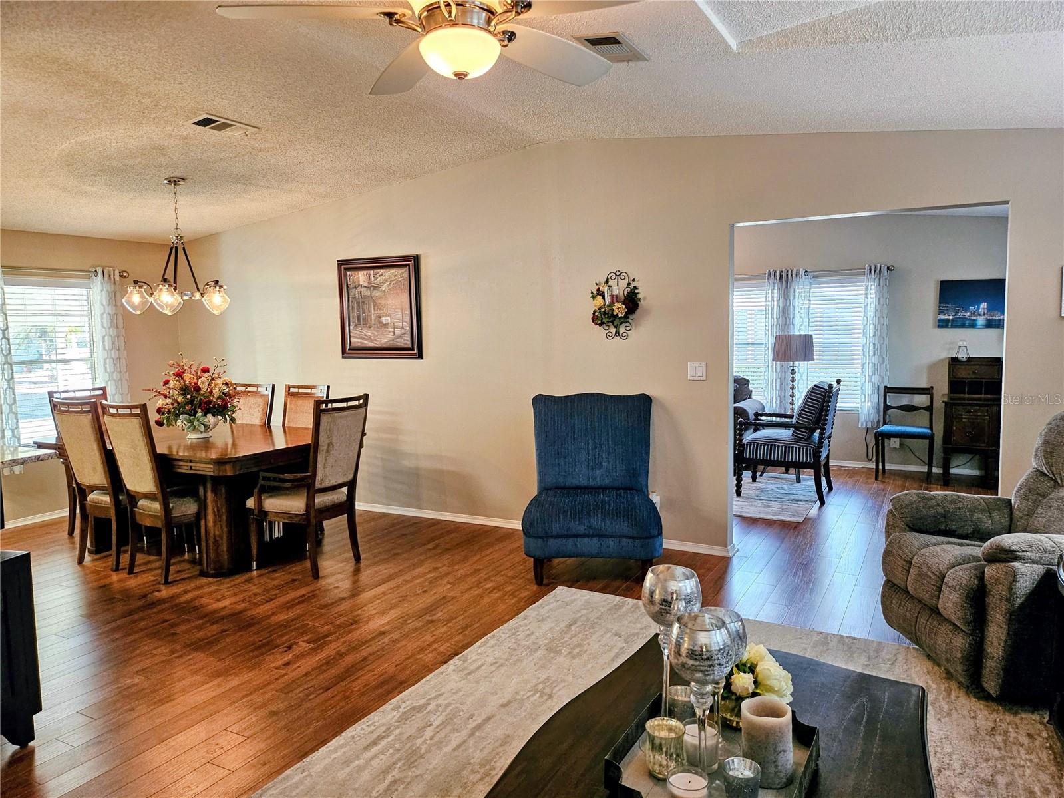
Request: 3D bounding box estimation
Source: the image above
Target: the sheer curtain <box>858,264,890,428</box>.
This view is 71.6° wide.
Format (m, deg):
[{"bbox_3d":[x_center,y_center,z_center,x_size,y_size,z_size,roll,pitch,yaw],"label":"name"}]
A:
[{"bbox_3d":[3.376,-0.509,7.264,0.260,1.610,0.110,2,6,29],"label":"sheer curtain"}]

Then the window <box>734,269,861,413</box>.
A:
[{"bbox_3d":[2.731,-0.570,7.746,1.430,1.390,0.100,2,6,29],"label":"window"}]

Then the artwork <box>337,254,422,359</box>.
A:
[{"bbox_3d":[-1.174,-0.697,5.676,0.740,0.760,0.040,2,6,29],"label":"artwork"}]

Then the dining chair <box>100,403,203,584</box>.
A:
[{"bbox_3d":[-2.189,0.524,4.490,0.490,1.050,0.610,2,6,29],"label":"dining chair"}]

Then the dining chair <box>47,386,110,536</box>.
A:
[{"bbox_3d":[-3.077,0.461,5.327,0.620,1.050,0.570,2,6,29],"label":"dining chair"}]

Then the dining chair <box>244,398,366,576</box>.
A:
[{"bbox_3d":[-1.404,0.515,4.642,0.600,1.080,0.570,2,6,29],"label":"dining chair"}]

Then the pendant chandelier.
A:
[{"bbox_3d":[-2.476,-1.064,5.178,0.720,0.960,0.720,2,6,29],"label":"pendant chandelier"}]

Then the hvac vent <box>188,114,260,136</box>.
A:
[{"bbox_3d":[-1.657,-1.454,3.958,0.200,0.025,0.350,-5,3,30],"label":"hvac vent"}]

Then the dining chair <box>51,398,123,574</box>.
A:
[{"bbox_3d":[-2.684,0.519,4.849,0.500,1.080,0.600,2,6,29],"label":"dining chair"}]

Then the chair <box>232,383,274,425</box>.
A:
[{"bbox_3d":[-2.385,0.431,5.799,0.500,1.080,0.620,2,6,29],"label":"chair"}]

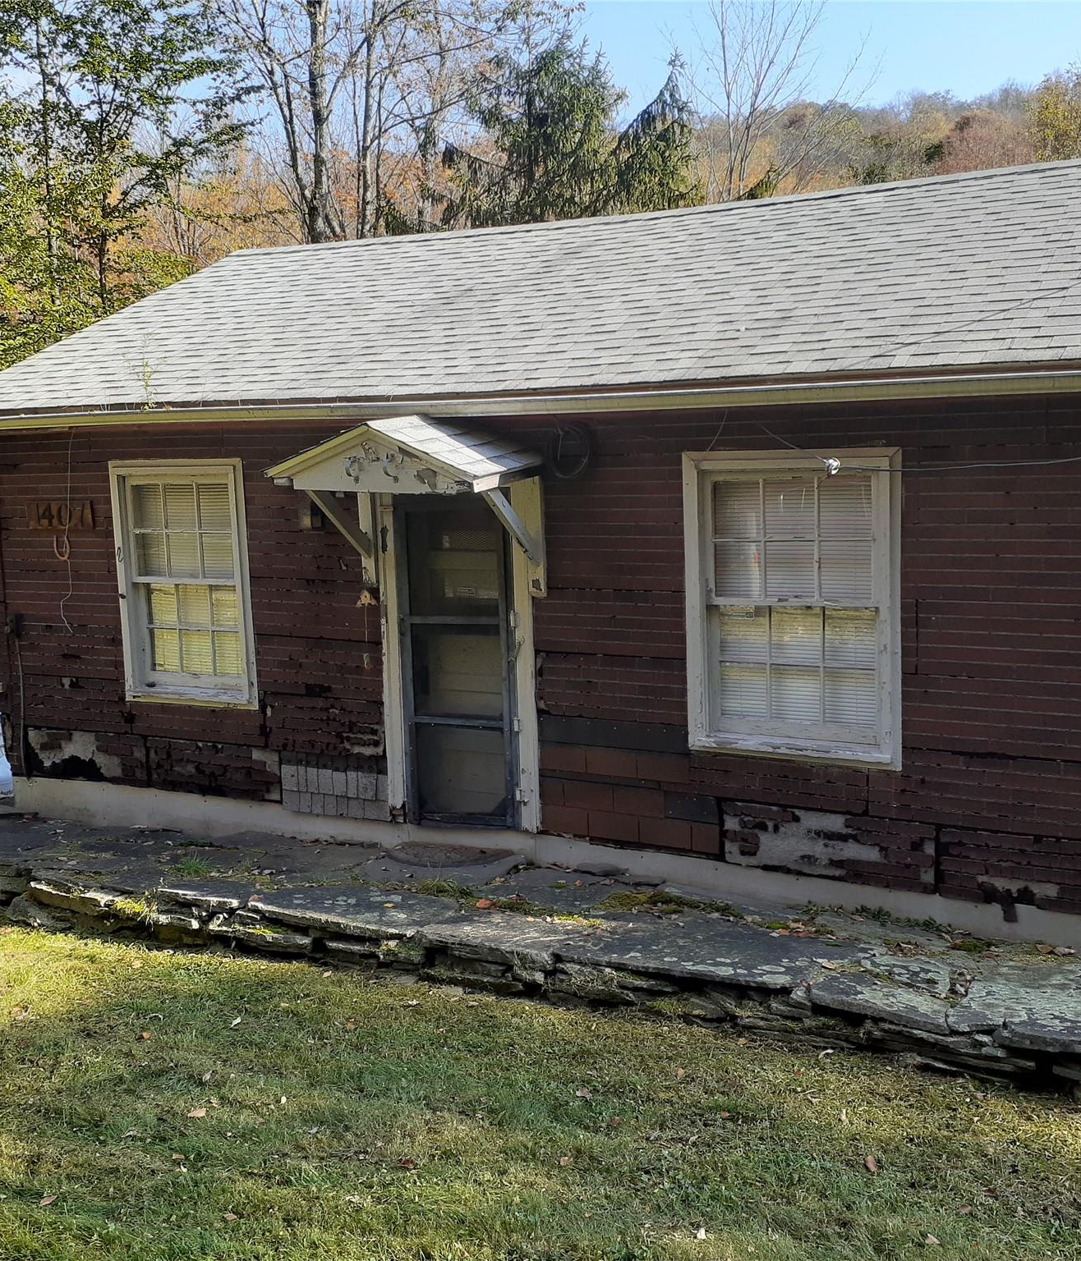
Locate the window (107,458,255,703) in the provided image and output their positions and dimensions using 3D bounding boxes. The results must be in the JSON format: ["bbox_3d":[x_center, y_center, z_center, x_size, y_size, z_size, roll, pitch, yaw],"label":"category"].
[{"bbox_3d":[-2.253,-0.300,8.403,1.090,1.575,0.130,3,10,26],"label":"window"}]

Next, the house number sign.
[{"bbox_3d":[-3.184,-0.769,8.745,0.580,0.192,0.030,3,10,26],"label":"house number sign"}]

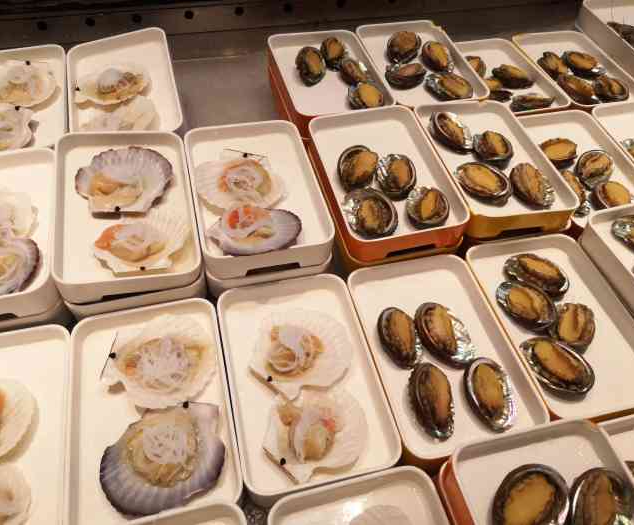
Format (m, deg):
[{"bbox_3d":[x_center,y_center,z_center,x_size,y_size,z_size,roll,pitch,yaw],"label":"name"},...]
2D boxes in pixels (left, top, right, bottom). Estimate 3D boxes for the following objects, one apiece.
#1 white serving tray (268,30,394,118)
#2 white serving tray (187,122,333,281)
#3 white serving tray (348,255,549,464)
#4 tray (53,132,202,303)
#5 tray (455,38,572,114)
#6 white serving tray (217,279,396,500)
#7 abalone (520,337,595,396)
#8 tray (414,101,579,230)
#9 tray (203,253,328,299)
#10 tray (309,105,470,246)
[{"bbox_3d":[0.017,-0.276,0.829,0.142,0.038,0.218,-10,51,-13],"label":"white serving tray"},{"bbox_3d":[-0.072,-0.082,0.651,0.142,0.038,0.218,-8,51,-13],"label":"white serving tray"},{"bbox_3d":[0.124,0.095,0.569,0.142,0.038,0.218,-10,50,-10],"label":"white serving tray"},{"bbox_3d":[-0.213,-0.059,0.613,0.142,0.038,0.218,-6,54,-16],"label":"tray"},{"bbox_3d":[0.303,-0.298,0.909,0.142,0.038,0.218,-10,50,-14],"label":"tray"},{"bbox_3d":[-0.016,0.116,0.549,0.142,0.038,0.218,-8,52,-12],"label":"white serving tray"},{"bbox_3d":[0.241,0.104,0.546,0.074,0.023,0.049,24,52,15],"label":"abalone"},{"bbox_3d":[0.226,-0.131,0.723,0.142,0.038,0.218,-7,52,-12],"label":"tray"},{"bbox_3d":[-0.075,-0.059,0.678,0.142,0.038,0.218,-8,51,-13],"label":"tray"},{"bbox_3d":[0.082,-0.107,0.681,0.142,0.038,0.218,-11,53,-9],"label":"tray"}]

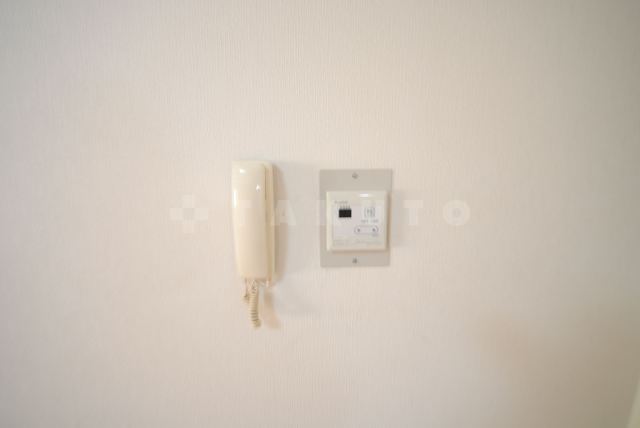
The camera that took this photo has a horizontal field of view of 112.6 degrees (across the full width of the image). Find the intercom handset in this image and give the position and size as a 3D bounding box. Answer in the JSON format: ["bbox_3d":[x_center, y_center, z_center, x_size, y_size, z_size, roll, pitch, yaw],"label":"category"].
[{"bbox_3d":[-0.101,0.053,0.336,0.053,0.263,0.056,0,6,0],"label":"intercom handset"}]

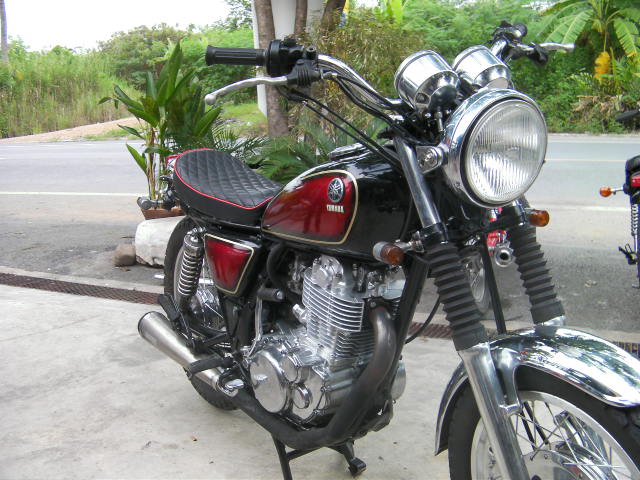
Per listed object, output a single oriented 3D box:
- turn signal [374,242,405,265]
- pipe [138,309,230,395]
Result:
[{"bbox_3d":[0.122,0.024,1.253,0.040,0.040,0.064,-7,15,-26],"label":"turn signal"},{"bbox_3d":[-0.409,0.349,2.115,0.088,0.088,0.498,-11,21,-38],"label":"pipe"}]

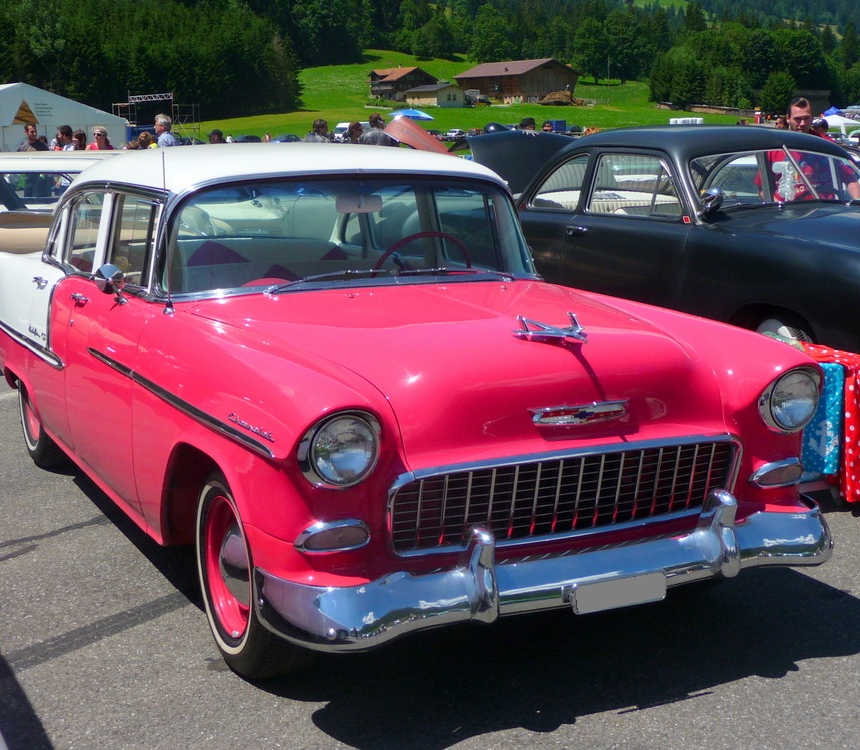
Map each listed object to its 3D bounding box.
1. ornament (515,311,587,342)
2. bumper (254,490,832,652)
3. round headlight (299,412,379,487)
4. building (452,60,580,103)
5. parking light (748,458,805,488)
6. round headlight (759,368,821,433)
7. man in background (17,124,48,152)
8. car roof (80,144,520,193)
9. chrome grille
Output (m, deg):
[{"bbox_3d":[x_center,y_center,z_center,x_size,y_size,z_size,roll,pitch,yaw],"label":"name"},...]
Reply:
[{"bbox_3d":[0.367,-0.120,3.610,0.225,0.080,0.240,-5,11,-27],"label":"ornament"},{"bbox_3d":[0.440,0.482,3.564,1.860,0.300,0.340,-5,11,-27],"label":"bumper"},{"bbox_3d":[-0.230,0.180,3.214,0.205,0.205,0.130,-5,11,-27],"label":"round headlight"},{"bbox_3d":[19.897,-67.084,300.186,17.691,10.371,24.578,-7,12,-36],"label":"building"},{"bbox_3d":[1.051,0.290,3.918,0.230,0.095,0.100,-5,11,-27],"label":"parking light"},{"bbox_3d":[1.068,0.073,3.884,0.205,0.205,0.130,-5,11,-27],"label":"round headlight"},{"bbox_3d":[-4.922,-2.208,16.151,0.520,1.800,0.320,-7,12,-36],"label":"man in background"},{"bbox_3d":[-0.692,-0.875,5.540,1.400,0.240,1.920,-5,11,-27],"label":"car roof"},{"bbox_3d":[0.404,0.310,3.607,1.160,0.240,0.090,-5,11,-27],"label":"chrome grille"}]

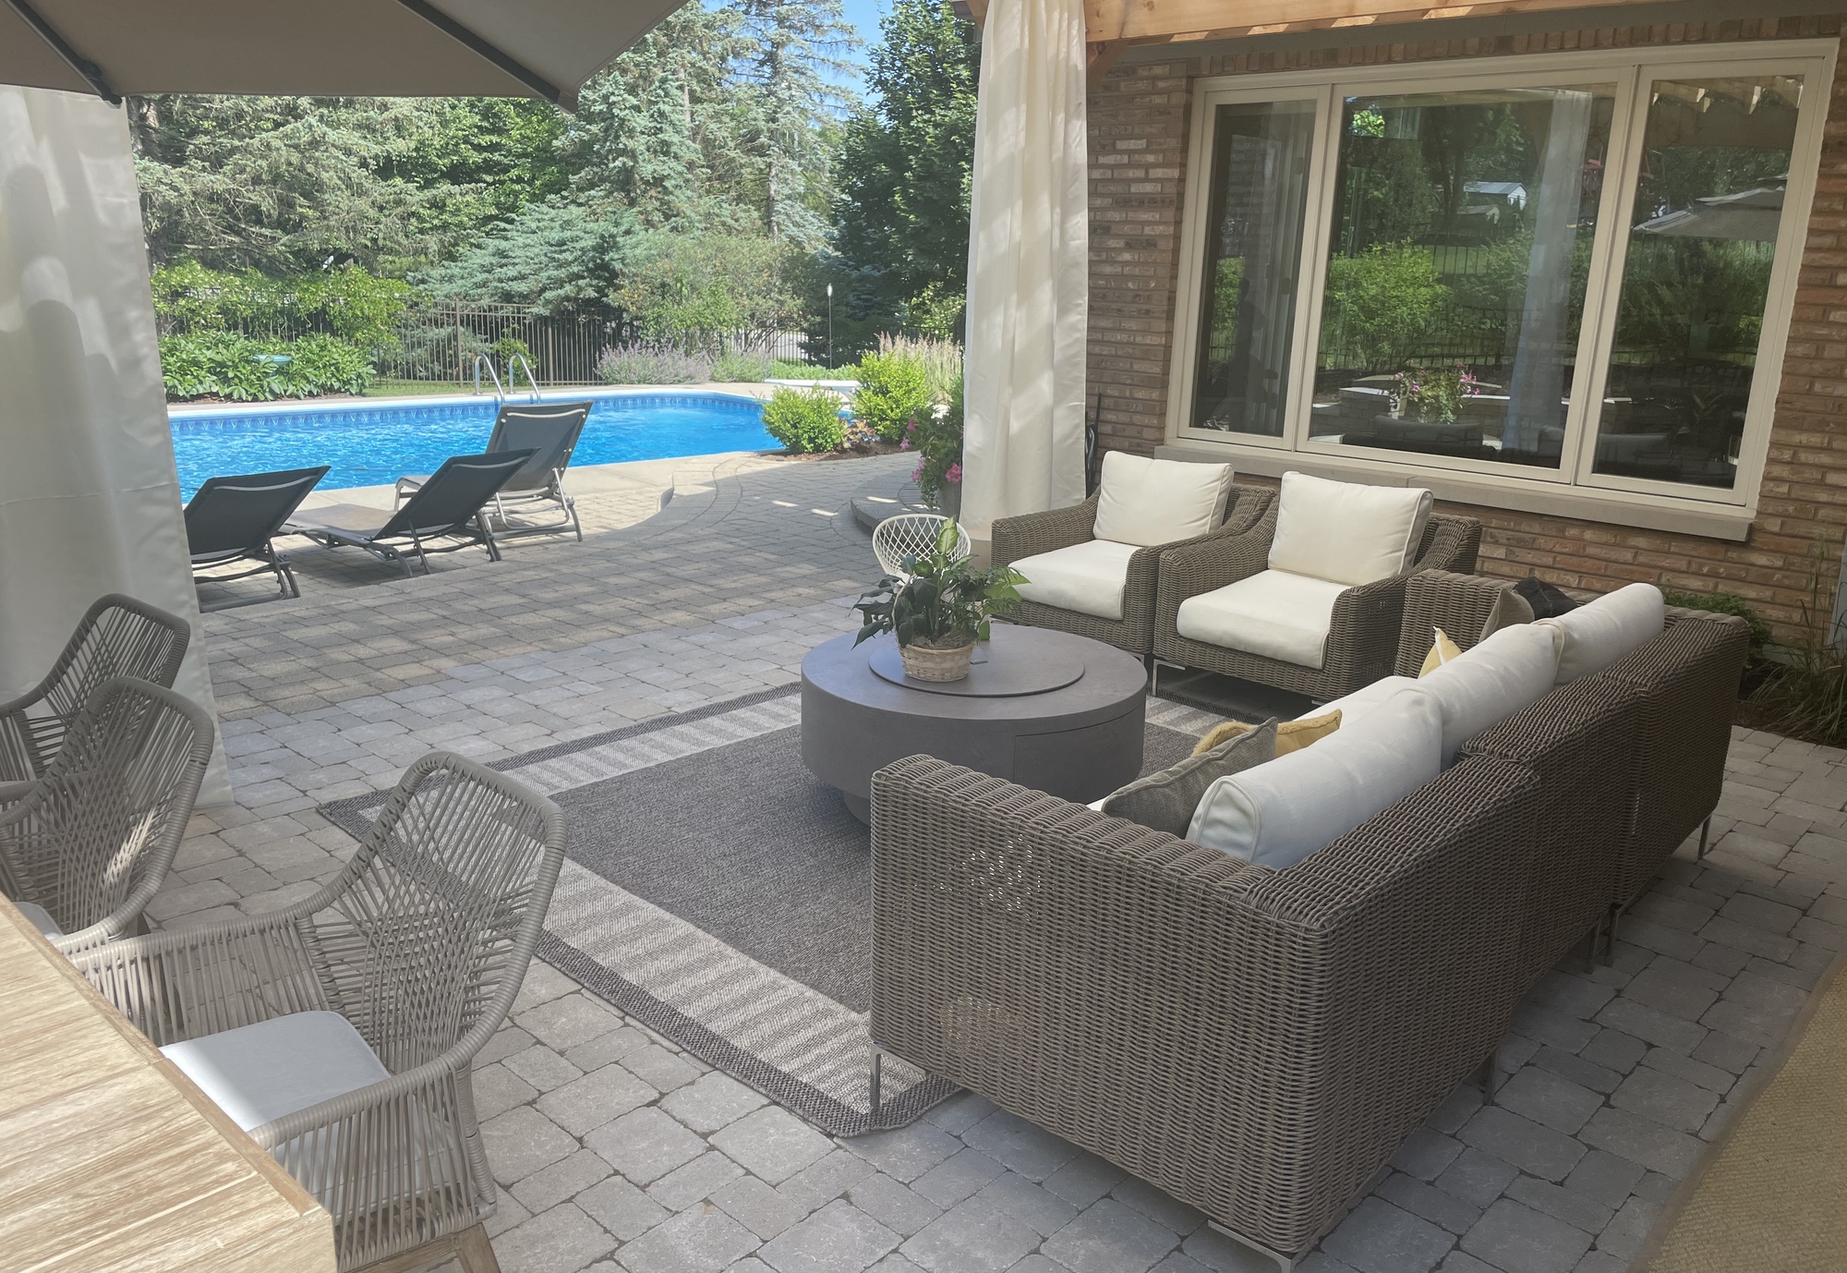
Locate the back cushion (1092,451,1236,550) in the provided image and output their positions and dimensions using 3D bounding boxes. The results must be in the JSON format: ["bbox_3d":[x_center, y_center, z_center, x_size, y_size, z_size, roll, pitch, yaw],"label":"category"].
[{"bbox_3d":[1.004,-0.533,5.775,0.585,0.410,0.165,14,4,39],"label":"back cushion"}]

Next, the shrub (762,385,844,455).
[{"bbox_3d":[-1.025,-1.857,11.939,0.740,0.600,0.720,2,15,0],"label":"shrub"}]

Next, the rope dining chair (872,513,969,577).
[{"bbox_3d":[-0.017,-0.132,5.223,0.390,0.604,0.400,2,15,0],"label":"rope dining chair"}]

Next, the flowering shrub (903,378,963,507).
[{"bbox_3d":[0.122,-1.115,8.090,0.520,0.800,0.520,2,15,0],"label":"flowering shrub"}]

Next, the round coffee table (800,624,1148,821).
[{"bbox_3d":[0.140,0.286,4.211,1.038,0.410,1.038,2,15,0],"label":"round coffee table"}]

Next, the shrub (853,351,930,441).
[{"bbox_3d":[-0.288,-2.229,12.868,0.760,0.880,0.760,2,15,0],"label":"shrub"}]

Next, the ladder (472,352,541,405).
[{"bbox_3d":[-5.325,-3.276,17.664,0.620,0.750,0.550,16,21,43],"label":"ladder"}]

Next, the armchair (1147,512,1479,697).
[{"bbox_3d":[1.473,-0.107,5.214,0.790,0.720,0.860,16,21,42],"label":"armchair"}]

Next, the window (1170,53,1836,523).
[{"bbox_3d":[2.393,-1.652,6.379,2.819,1.842,0.140,15,20,40],"label":"window"}]

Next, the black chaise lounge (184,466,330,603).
[{"bbox_3d":[-3.696,-0.501,6.837,1.870,0.828,0.596,12,18,33],"label":"black chaise lounge"}]

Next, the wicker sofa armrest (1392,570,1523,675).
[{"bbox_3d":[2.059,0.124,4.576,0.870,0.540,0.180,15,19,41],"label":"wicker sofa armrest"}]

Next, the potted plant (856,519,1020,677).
[{"bbox_3d":[0.050,-0.110,3.803,0.460,0.440,0.440,2,15,0],"label":"potted plant"}]

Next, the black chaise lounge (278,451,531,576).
[{"bbox_3d":[-2.732,-0.652,7.129,1.710,0.780,0.600,11,18,32],"label":"black chaise lounge"}]

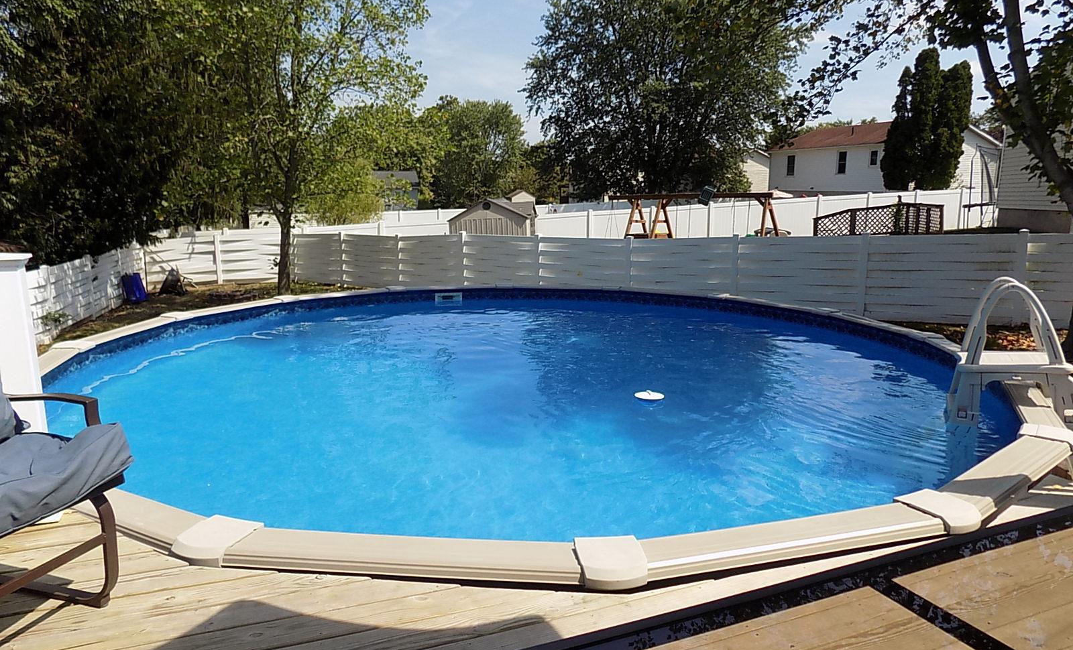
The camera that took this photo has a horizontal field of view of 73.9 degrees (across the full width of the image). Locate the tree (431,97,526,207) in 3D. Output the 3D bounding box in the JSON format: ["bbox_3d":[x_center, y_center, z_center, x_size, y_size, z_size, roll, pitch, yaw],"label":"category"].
[{"bbox_3d":[-4.035,-11.530,50.748,7.200,9.100,7.200,-1,11,-4],"label":"tree"}]

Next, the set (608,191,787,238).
[{"bbox_3d":[4.164,-2.468,19.780,5.200,2.300,1.800,10,14,42],"label":"set"}]

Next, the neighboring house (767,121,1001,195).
[{"bbox_3d":[21.205,-9.711,44.246,7.800,5.800,10.800,-4,11,-22],"label":"neighboring house"}]

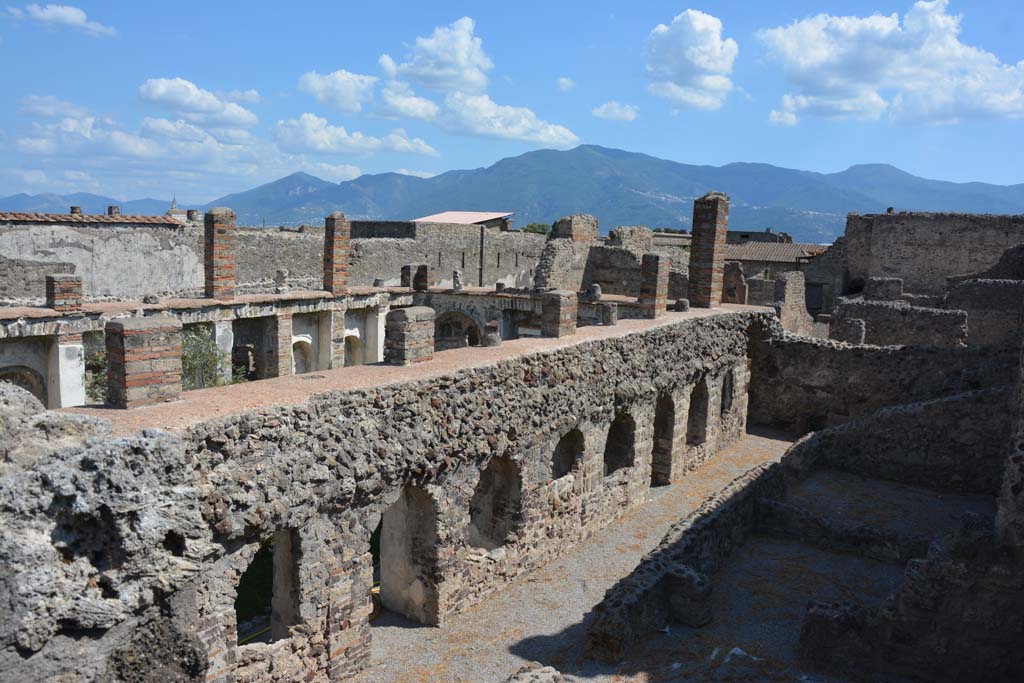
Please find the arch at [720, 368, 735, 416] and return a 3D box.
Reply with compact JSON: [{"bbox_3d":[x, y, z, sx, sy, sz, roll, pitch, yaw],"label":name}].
[{"bbox_3d":[4.364,1.024,16.272,0.434,0.946,0.636,8,10,34],"label":"arch"}]

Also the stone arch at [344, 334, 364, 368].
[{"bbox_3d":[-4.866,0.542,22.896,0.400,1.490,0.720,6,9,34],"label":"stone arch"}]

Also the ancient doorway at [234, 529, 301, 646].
[{"bbox_3d":[-2.243,2.074,6.690,0.419,0.915,0.653,8,10,34],"label":"ancient doorway"}]

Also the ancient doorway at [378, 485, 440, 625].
[{"bbox_3d":[-1.489,2.534,8.893,0.758,1.849,1.153,6,9,34],"label":"ancient doorway"}]

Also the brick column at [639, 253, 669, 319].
[{"bbox_3d":[2.781,-1.083,14.903,0.329,1.250,0.518,8,10,34],"label":"brick column"}]

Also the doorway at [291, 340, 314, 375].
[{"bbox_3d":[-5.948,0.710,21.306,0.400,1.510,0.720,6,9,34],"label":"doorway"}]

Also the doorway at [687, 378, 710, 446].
[{"bbox_3d":[3.420,1.313,14.933,0.434,1.318,0.977,8,10,34],"label":"doorway"}]

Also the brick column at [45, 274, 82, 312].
[{"bbox_3d":[-8.385,-0.935,14.392,0.305,0.668,0.499,8,10,34],"label":"brick column"}]

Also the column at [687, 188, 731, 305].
[{"bbox_3d":[4.421,-2.041,17.307,0.523,2.490,0.630,8,10,34],"label":"column"}]

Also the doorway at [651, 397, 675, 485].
[{"bbox_3d":[2.494,1.751,13.653,0.434,1.690,0.853,8,10,34],"label":"doorway"}]

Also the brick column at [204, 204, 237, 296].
[{"bbox_3d":[-7.344,-2.208,19.295,0.348,2.310,0.609,6,9,34],"label":"brick column"}]

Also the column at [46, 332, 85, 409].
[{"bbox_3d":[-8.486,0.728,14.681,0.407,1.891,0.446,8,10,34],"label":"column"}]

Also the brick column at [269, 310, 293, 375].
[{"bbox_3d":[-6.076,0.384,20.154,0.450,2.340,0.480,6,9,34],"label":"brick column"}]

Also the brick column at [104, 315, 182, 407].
[{"bbox_3d":[-3.082,0.159,6.452,0.300,0.697,0.499,8,10,34],"label":"brick column"}]

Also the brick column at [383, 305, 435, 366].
[{"bbox_3d":[-1.353,-0.083,10.132,0.349,0.732,0.556,6,9,34],"label":"brick column"}]

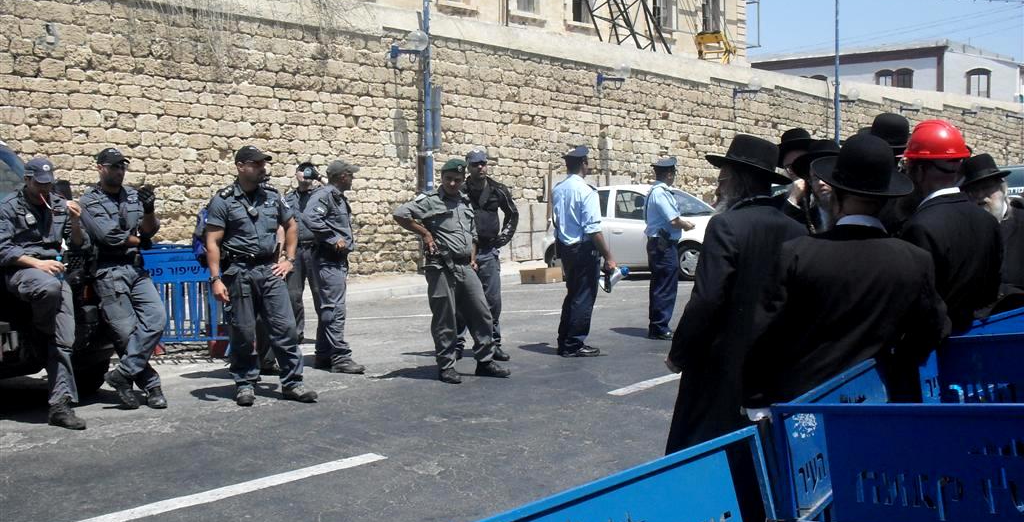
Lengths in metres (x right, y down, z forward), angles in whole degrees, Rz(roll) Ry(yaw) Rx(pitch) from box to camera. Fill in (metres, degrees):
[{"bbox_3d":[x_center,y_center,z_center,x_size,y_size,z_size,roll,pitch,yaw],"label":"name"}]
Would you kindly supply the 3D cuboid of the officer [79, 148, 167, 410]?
[{"bbox_3d":[-2.651,0.112,7.650,0.570,1.740,0.530,-2,4,-29],"label":"officer"}]

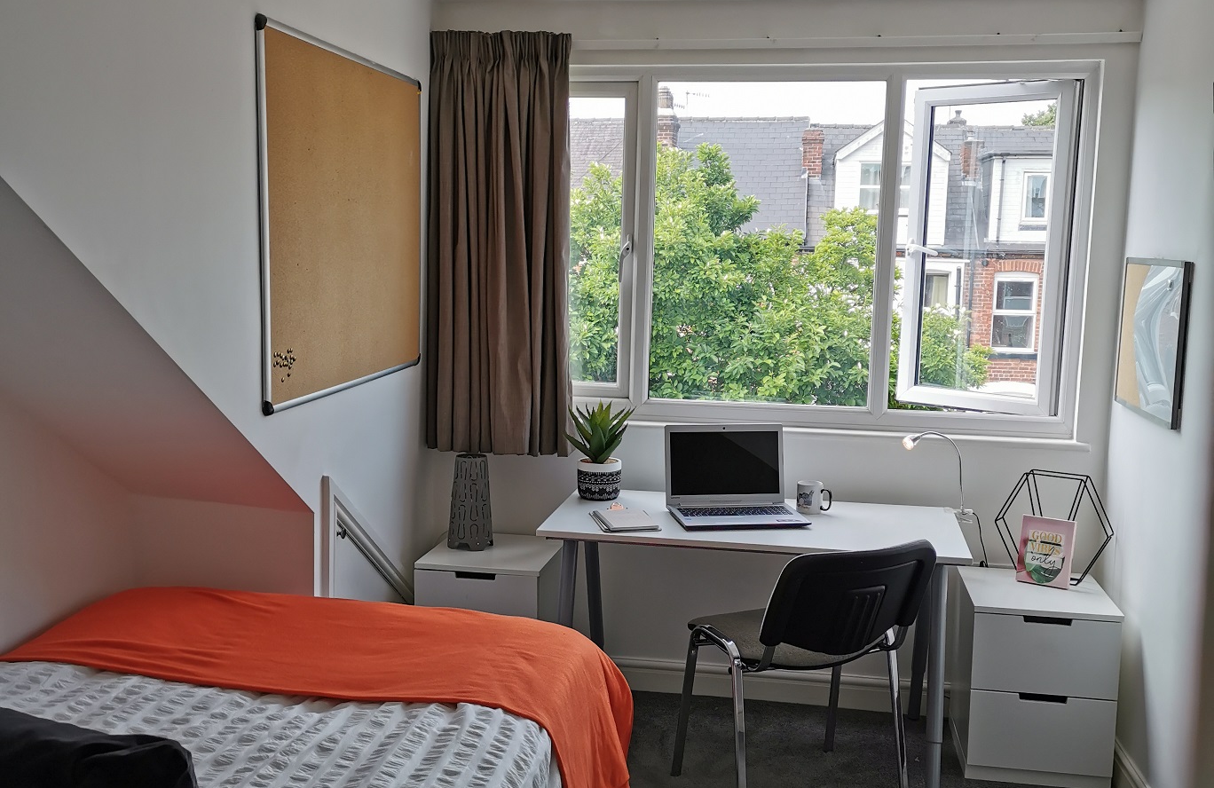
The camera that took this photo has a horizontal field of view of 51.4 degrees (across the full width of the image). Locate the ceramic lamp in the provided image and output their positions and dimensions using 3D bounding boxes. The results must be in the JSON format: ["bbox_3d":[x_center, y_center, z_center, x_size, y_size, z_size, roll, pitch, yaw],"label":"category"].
[{"bbox_3d":[-0.454,0.353,4.254,0.155,0.332,0.155,2,7,10],"label":"ceramic lamp"}]

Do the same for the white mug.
[{"bbox_3d":[0.644,0.316,3.913,0.110,0.096,0.080,2,7,10],"label":"white mug"}]

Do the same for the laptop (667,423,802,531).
[{"bbox_3d":[0.390,0.245,3.780,0.378,0.262,0.312,0,8,-11],"label":"laptop"}]

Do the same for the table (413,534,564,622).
[{"bbox_3d":[-0.391,0.787,4.249,0.405,0.536,0.460,2,7,9],"label":"table"}]

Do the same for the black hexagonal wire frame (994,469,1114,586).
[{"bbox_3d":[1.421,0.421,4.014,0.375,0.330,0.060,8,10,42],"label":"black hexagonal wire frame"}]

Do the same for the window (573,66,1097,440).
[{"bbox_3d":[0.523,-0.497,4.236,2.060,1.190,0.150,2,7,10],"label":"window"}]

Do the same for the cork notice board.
[{"bbox_3d":[-0.705,-0.471,3.467,0.025,0.900,1.200,2,7,9],"label":"cork notice board"}]

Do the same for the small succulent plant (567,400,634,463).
[{"bbox_3d":[-0.023,0.115,4.058,0.215,0.205,0.200,1,7,0],"label":"small succulent plant"}]

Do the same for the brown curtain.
[{"bbox_3d":[-0.363,-0.492,4.234,0.490,1.420,0.110,2,7,10],"label":"brown curtain"}]

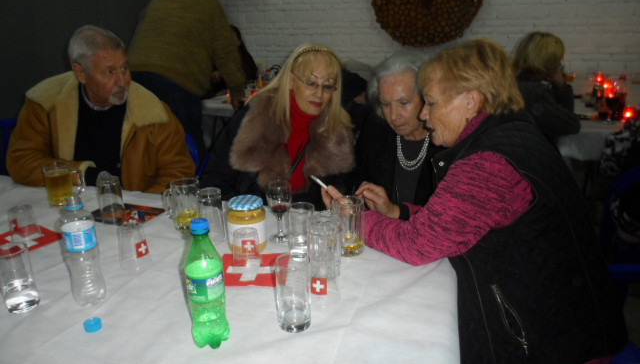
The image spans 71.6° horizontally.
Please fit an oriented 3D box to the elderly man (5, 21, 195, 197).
[{"bbox_3d":[-0.755,0.092,1.643,0.630,1.270,0.660,0,19,-1],"label":"elderly man"}]

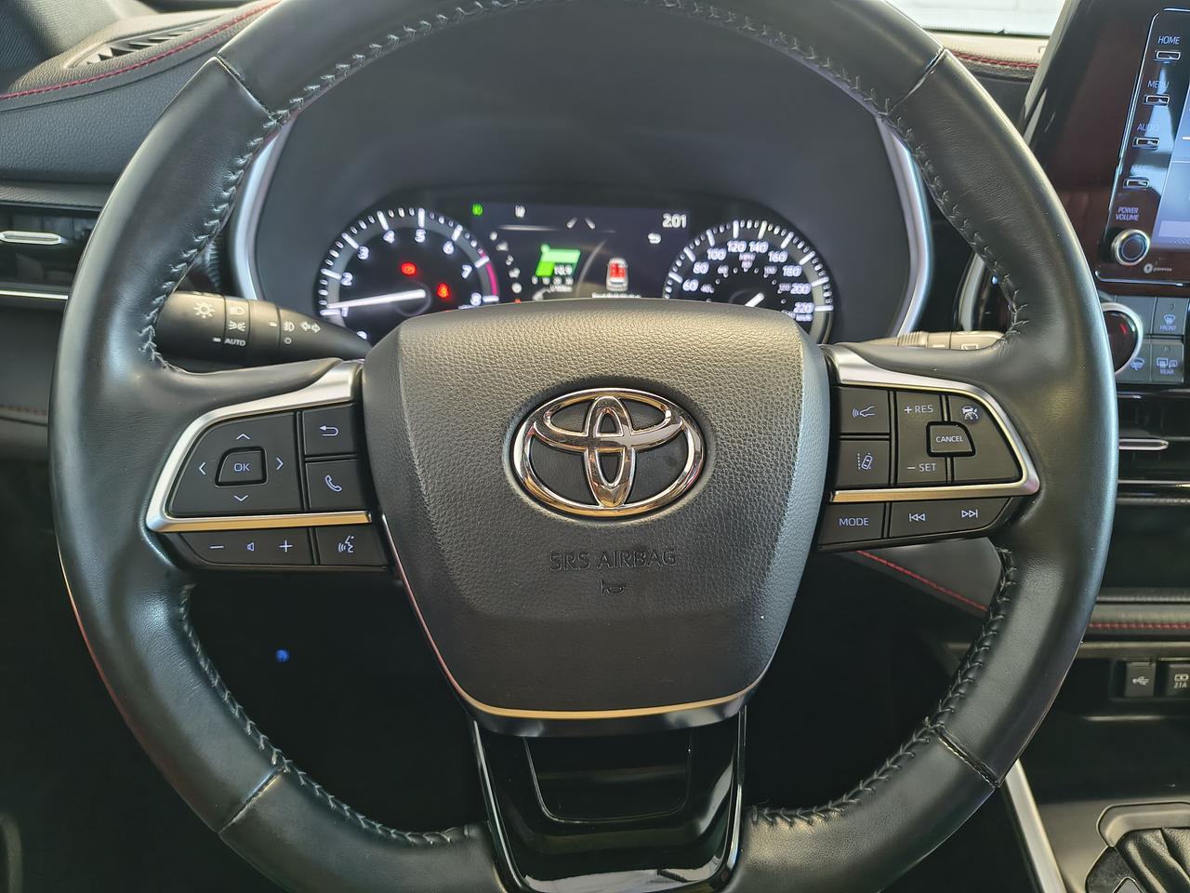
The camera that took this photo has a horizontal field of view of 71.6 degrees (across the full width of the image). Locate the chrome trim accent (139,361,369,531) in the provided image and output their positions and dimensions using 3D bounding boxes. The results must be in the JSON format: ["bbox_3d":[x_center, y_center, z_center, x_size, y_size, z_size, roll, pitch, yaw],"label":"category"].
[{"bbox_3d":[-0.120,-0.002,0.299,0.076,0.063,0.020,-2,-1,-10],"label":"chrome trim accent"}]

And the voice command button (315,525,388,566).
[{"bbox_3d":[-0.089,0.037,0.305,0.025,0.015,0.007,-2,-1,-10],"label":"voice command button"}]

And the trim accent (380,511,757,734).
[{"bbox_3d":[0.005,0.065,0.310,0.166,0.087,0.022,-2,-1,-4],"label":"trim accent"}]

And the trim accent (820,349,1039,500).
[{"bbox_3d":[0.126,-0.011,0.315,0.076,0.063,0.020,-2,-1,2],"label":"trim accent"}]

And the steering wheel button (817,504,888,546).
[{"bbox_3d":[0.097,0.029,0.317,0.026,0.015,0.007,-2,-1,2],"label":"steering wheel button"}]

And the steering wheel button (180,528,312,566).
[{"bbox_3d":[-0.125,0.037,0.299,0.046,0.014,0.007,-2,-1,-10],"label":"steering wheel button"}]

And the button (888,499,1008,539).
[{"bbox_3d":[0.134,0.027,0.316,0.047,0.013,0.007,-2,-1,2],"label":"button"}]

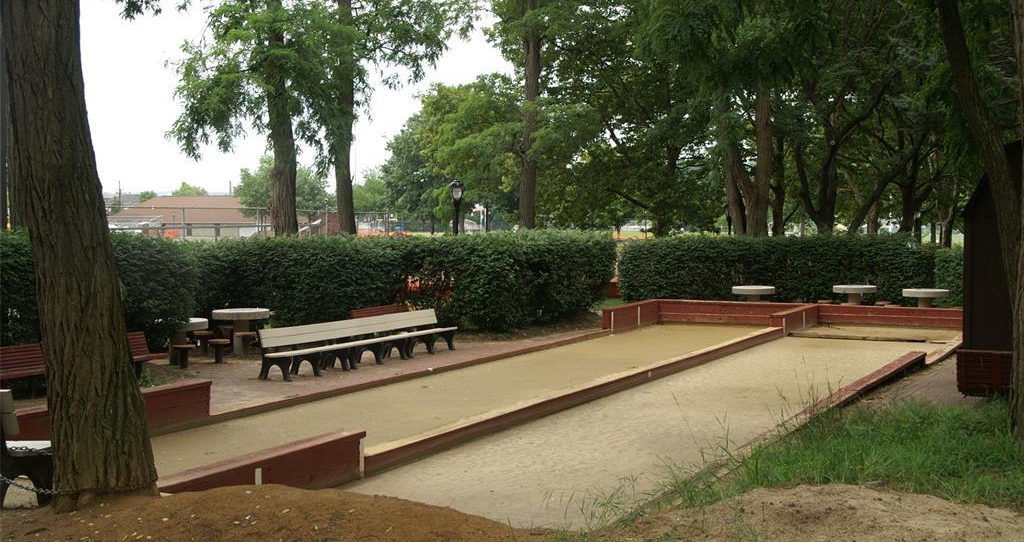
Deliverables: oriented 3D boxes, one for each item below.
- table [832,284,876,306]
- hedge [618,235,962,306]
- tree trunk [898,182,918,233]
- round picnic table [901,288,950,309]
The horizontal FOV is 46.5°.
[{"bbox_3d":[8.086,0.755,28.118,1.030,0.780,1.030,0,3,16],"label":"table"},{"bbox_3d":[6.982,0.096,30.629,8.664,1.900,1.300,1,3,29],"label":"hedge"},{"bbox_3d":[13.972,-1.343,42.083,0.550,3.618,0.550,0,3,18],"label":"tree trunk"},{"bbox_3d":[9.210,0.812,26.518,1.030,0.780,1.030,0,3,19],"label":"round picnic table"}]

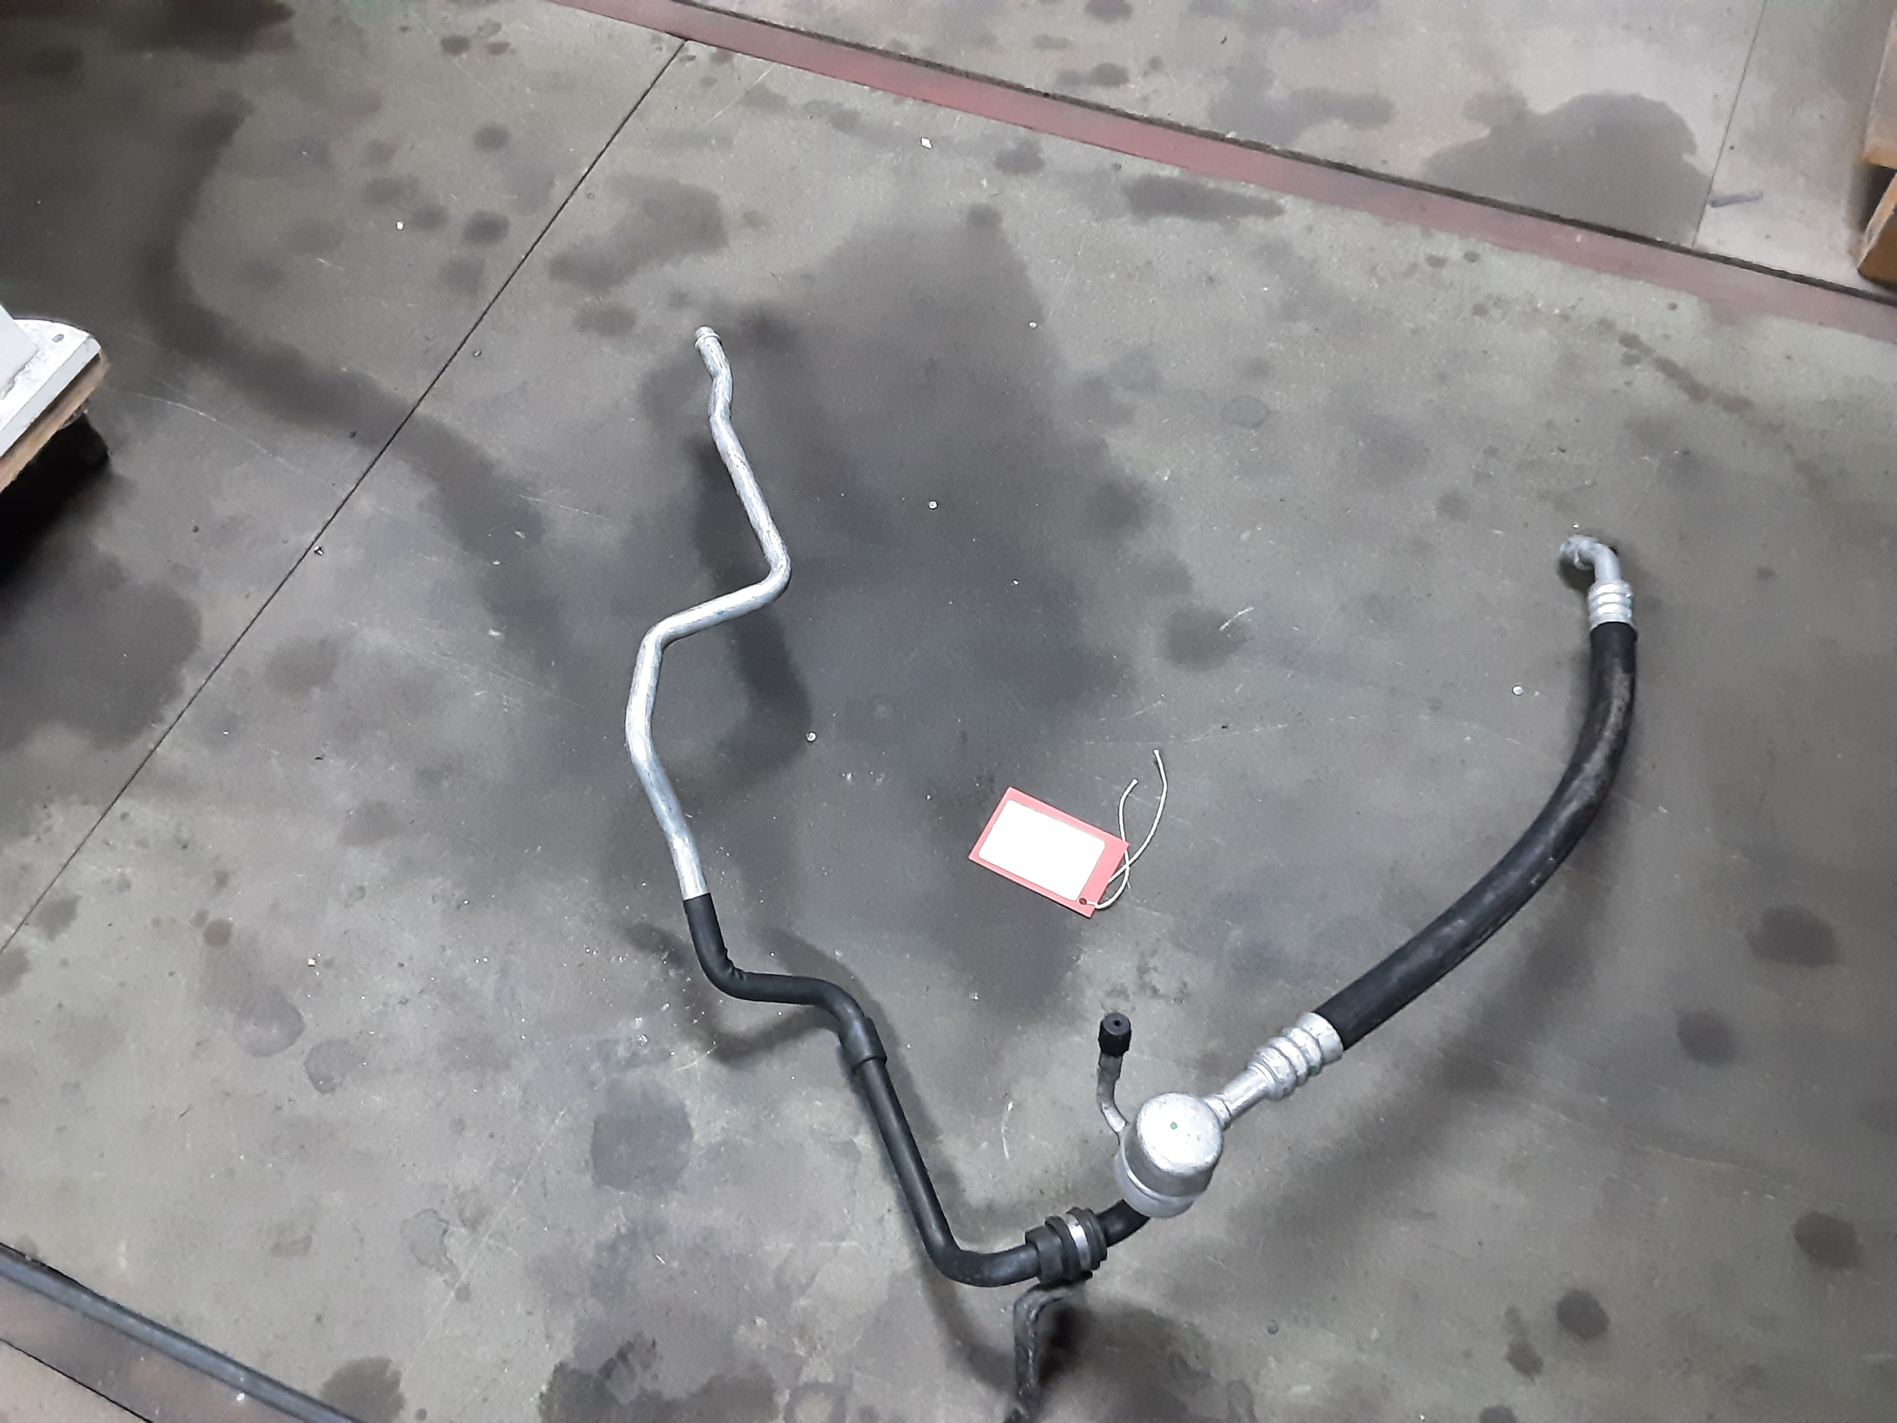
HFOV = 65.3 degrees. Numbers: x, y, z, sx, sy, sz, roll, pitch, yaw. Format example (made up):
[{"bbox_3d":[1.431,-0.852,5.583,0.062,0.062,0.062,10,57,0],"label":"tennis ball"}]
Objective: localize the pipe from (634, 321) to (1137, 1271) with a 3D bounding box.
[{"bbox_3d":[-0.121,0.012,1.017,0.202,0.117,0.789,-22,64,-9],"label":"pipe"}]

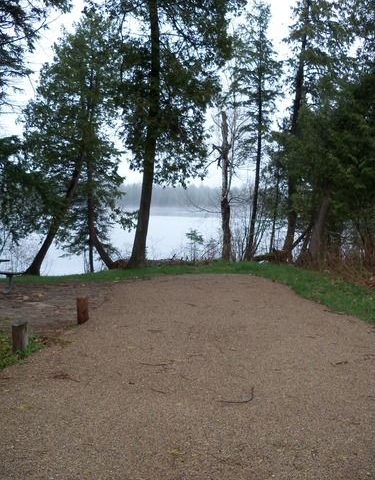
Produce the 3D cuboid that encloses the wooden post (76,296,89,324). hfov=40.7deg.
[{"bbox_3d":[-1.439,0.962,6.997,0.155,0.360,0.155,0,4,0],"label":"wooden post"}]

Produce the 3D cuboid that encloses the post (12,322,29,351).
[{"bbox_3d":[-1.826,1.060,5.590,0.170,0.330,0.170,0,4,0],"label":"post"}]

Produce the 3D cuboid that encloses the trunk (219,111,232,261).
[{"bbox_3d":[1.120,-1.596,14.892,0.360,4.450,0.340,0,4,0],"label":"trunk"}]

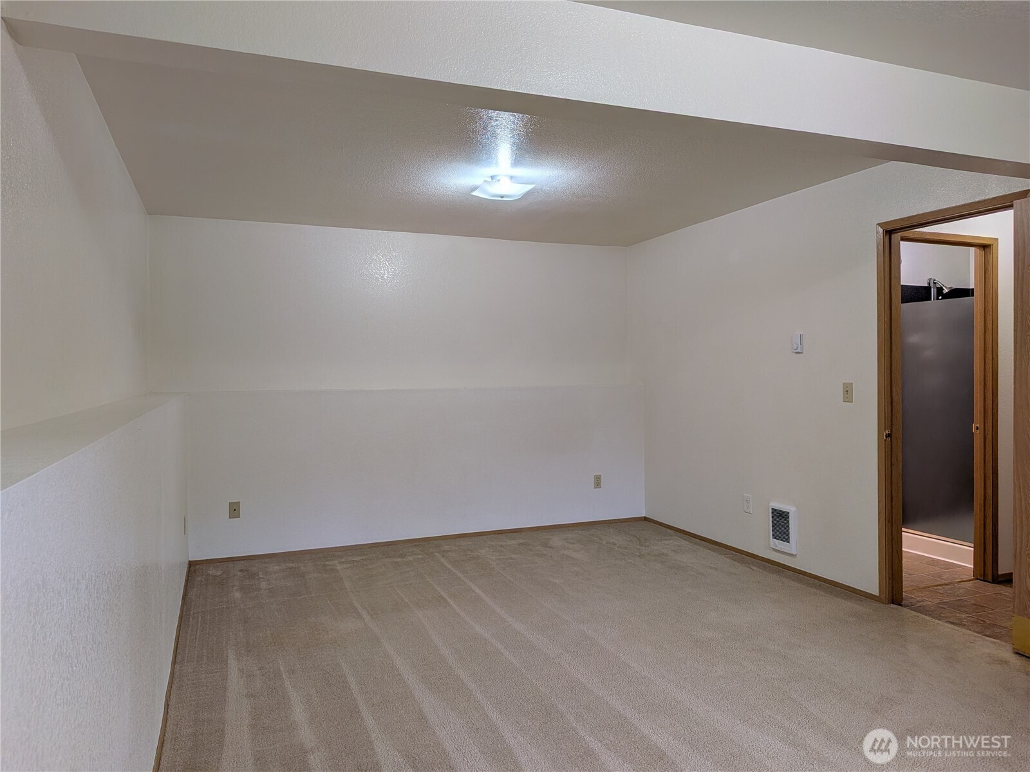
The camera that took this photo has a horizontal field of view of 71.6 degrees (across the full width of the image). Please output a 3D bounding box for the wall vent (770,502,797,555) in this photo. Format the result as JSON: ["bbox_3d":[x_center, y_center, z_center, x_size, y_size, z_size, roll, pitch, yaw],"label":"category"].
[{"bbox_3d":[1.740,0.929,4.635,0.025,0.300,0.232,-1,1,-22],"label":"wall vent"}]

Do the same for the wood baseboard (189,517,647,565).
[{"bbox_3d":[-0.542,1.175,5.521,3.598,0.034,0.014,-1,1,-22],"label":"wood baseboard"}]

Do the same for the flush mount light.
[{"bbox_3d":[-0.072,-1.135,4.108,0.305,0.122,0.305,-1,1,-22],"label":"flush mount light"}]

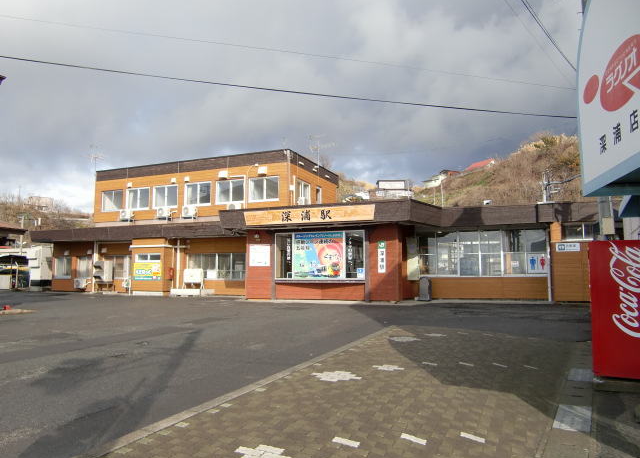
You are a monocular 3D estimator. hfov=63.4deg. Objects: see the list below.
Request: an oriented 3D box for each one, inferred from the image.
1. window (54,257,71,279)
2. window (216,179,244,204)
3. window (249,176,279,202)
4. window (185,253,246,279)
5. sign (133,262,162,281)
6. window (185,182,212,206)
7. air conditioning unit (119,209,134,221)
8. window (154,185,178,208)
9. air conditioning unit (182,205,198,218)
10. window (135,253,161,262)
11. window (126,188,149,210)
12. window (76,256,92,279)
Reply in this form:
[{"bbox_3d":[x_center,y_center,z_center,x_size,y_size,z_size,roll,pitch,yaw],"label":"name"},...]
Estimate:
[{"bbox_3d":[-15.363,2.339,31.029,1.455,1.239,0.130,-2,-6,25],"label":"window"},{"bbox_3d":[-4.372,-1.794,25.401,1.663,1.170,0.100,-2,-6,24],"label":"window"},{"bbox_3d":[-2.645,-1.864,24.614,1.676,1.187,0.100,-2,-6,24],"label":"window"},{"bbox_3d":[-5.059,1.857,25.372,3.491,1.307,0.100,-2,-6,24],"label":"window"},{"bbox_3d":[-8.598,2.132,25.923,1.815,0.888,0.040,-2,-6,24],"label":"sign"},{"bbox_3d":[-6.373,-1.815,27.227,1.702,1.235,0.130,-2,-6,25],"label":"window"},{"bbox_3d":[-10.654,-0.797,28.634,0.740,0.537,0.280,-2,-6,25],"label":"air conditioning unit"},{"bbox_3d":[-8.366,-1.721,28.158,1.726,1.263,0.130,-2,-6,25],"label":"window"},{"bbox_3d":[-6.729,-0.885,26.790,0.740,0.566,0.280,-2,-6,25],"label":"air conditioning unit"},{"bbox_3d":[-8.622,1.473,26.040,1.686,0.447,0.100,-2,-6,24],"label":"window"},{"bbox_3d":[-9.740,-1.602,27.849,1.650,1.229,0.100,-2,-6,24],"label":"window"},{"bbox_3d":[-13.178,2.192,29.071,1.221,1.236,0.100,-2,-6,24],"label":"window"}]

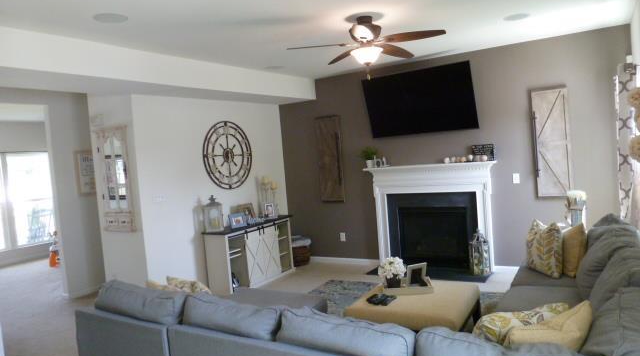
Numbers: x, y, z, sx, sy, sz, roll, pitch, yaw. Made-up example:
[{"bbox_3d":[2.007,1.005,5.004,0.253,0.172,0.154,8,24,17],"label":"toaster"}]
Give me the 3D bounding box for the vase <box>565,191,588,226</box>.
[{"bbox_3d":[2.627,0.333,4.557,0.215,0.415,0.215,-2,4,33],"label":"vase"}]

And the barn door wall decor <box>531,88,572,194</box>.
[{"bbox_3d":[2.631,-0.395,5.027,0.378,1.240,0.050,-2,4,32],"label":"barn door wall decor"}]

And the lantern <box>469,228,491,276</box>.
[{"bbox_3d":[1.948,0.901,5.401,0.192,0.539,0.186,-5,3,-1],"label":"lantern"}]

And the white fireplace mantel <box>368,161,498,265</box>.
[{"bbox_3d":[1.428,0.533,5.781,1.698,1.399,0.222,-2,4,32],"label":"white fireplace mantel"}]

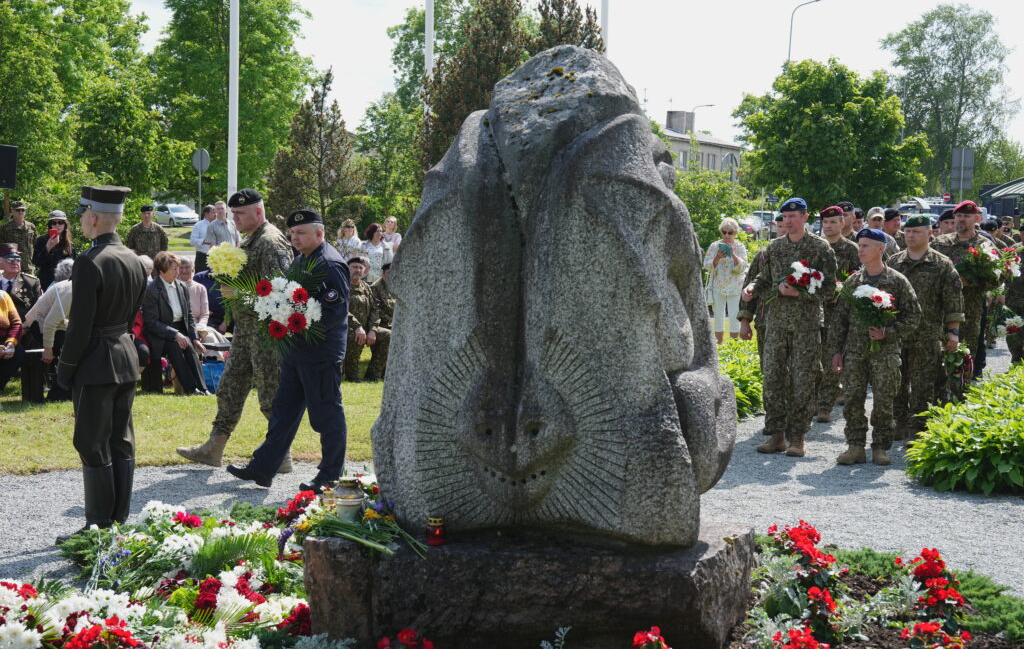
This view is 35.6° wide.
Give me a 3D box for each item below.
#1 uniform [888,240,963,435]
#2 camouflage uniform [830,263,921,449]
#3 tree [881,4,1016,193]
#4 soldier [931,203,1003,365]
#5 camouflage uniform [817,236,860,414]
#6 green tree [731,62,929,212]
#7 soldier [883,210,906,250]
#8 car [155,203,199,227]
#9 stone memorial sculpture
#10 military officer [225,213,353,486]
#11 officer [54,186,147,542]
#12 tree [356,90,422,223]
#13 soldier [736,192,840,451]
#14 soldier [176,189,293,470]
[{"bbox_3d":[3.358,0.139,13.000,0.620,1.530,0.360,3,4,18],"label":"uniform"},{"bbox_3d":[2.583,0.226,11.350,0.620,1.320,0.450,3,5,29],"label":"camouflage uniform"},{"bbox_3d":[27.527,-12.492,100.000,8.700,15.000,8.200,1,4,0],"label":"tree"},{"bbox_3d":[3.994,-0.132,14.000,0.620,1.900,0.450,3,4,18],"label":"soldier"},{"bbox_3d":[2.869,0.009,14.000,0.580,1.560,0.360,3,4,18],"label":"camouflage uniform"},{"bbox_3d":[9.537,-4.743,48.000,5.900,6.400,5.800,1,4,0],"label":"green tree"},{"bbox_3d":[3.910,-0.232,16.200,0.580,1.800,0.420,2,4,14],"label":"soldier"},{"bbox_3d":[-22.477,-7.185,105.000,1.800,1.520,4.300,-3,6,-43],"label":"car"},{"bbox_3d":[0.215,-0.167,7.200,1.500,2.120,1.000,2,4,11],"label":"stone memorial sculpture"},{"bbox_3d":[-1.418,0.127,10.200,0.750,1.770,0.600,-1,5,-24],"label":"military officer"},{"bbox_3d":[-2.268,0.188,8.800,0.400,1.880,0.520,4,5,37],"label":"officer"},{"bbox_3d":[-2.572,-2.842,34.000,2.000,4.300,2.000,1,4,0],"label":"tree"},{"bbox_3d":[2.023,0.020,11.700,0.660,1.870,0.500,3,5,27],"label":"soldier"},{"bbox_3d":[-1.871,0.037,10.700,0.760,1.860,0.580,0,4,-15],"label":"soldier"}]

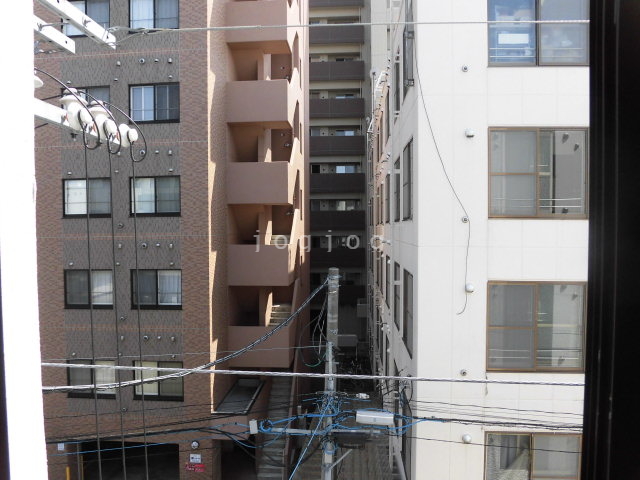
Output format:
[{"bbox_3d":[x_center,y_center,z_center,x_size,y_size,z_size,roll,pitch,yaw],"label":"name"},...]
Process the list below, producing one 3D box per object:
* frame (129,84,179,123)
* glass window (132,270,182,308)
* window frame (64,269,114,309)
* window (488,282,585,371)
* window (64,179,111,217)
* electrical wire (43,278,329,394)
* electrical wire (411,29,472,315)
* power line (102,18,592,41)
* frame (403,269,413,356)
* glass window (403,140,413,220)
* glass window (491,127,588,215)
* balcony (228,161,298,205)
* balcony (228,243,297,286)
[{"bbox_3d":[-4.947,-4.089,13.326,1.568,1.200,0.120,0,2,5],"label":"frame"},{"bbox_3d":[-5.133,1.556,13.941,1.637,1.261,0.120,0,2,4],"label":"glass window"},{"bbox_3d":[-7.349,1.567,14.108,1.626,1.261,0.120,0,2,4],"label":"window frame"},{"bbox_3d":[3.742,1.503,7.716,1.638,1.562,0.120,0,2,3],"label":"window"},{"bbox_3d":[-7.124,-1.284,13.639,1.524,1.215,0.120,0,2,5],"label":"window"},{"bbox_3d":[-1.400,1.270,6.350,0.120,1.050,4.500,1,2,43],"label":"electrical wire"},{"bbox_3d":[2.170,-1.193,7.909,1.023,5.080,0.120,0,2,3],"label":"electrical wire"},{"bbox_3d":[0.131,-1.402,2.910,3.181,0.090,0.060,0,2,3],"label":"power line"},{"bbox_3d":[1.889,1.518,9.412,0.120,1.676,1.782,0,2,5],"label":"frame"},{"bbox_3d":[1.884,-1.219,9.357,0.120,1.626,1.826,0,2,5],"label":"glass window"},{"bbox_3d":[3.853,-1.177,7.837,1.718,1.628,0.120,0,2,3],"label":"glass window"},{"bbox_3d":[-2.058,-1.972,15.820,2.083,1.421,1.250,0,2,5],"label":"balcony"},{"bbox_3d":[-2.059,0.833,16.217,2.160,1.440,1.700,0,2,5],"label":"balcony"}]

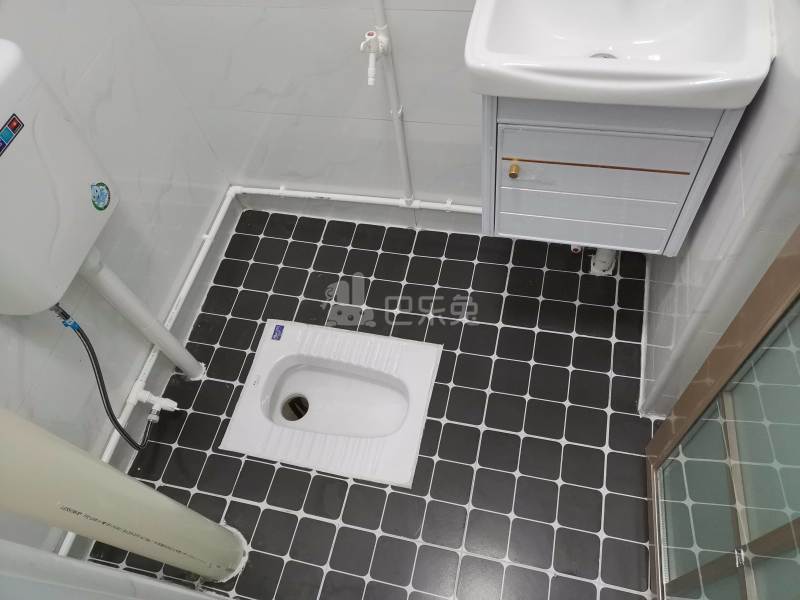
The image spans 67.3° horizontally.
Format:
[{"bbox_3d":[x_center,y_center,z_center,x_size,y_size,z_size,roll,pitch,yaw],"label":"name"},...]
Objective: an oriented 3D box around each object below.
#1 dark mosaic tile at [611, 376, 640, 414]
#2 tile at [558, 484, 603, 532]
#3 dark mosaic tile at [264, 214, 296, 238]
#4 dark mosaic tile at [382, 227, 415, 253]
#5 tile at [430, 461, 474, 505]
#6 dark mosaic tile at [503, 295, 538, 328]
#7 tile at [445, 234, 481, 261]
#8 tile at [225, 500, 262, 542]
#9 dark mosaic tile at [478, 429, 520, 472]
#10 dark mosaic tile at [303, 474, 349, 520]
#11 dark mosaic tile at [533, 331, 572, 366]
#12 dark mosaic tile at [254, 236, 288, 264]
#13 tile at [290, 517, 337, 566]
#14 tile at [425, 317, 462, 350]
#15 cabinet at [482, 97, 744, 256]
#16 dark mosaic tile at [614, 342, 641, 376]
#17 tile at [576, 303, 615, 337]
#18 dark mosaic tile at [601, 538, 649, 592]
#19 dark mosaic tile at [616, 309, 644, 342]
[{"bbox_3d":[0.571,0.243,1.522,0.067,0.009,0.096,8,60,14],"label":"dark mosaic tile"},{"bbox_3d":[0.418,0.486,1.402,0.095,0.010,0.095,8,61,14],"label":"tile"},{"bbox_3d":[-0.389,-0.240,1.967,0.097,0.009,0.097,8,61,13],"label":"dark mosaic tile"},{"bbox_3d":[-0.002,-0.183,1.873,0.095,0.010,0.090,8,61,14],"label":"dark mosaic tile"},{"bbox_3d":[0.129,0.448,1.472,0.095,0.010,0.095,8,61,14],"label":"tile"},{"bbox_3d":[0.342,0.037,1.692,0.097,0.010,0.097,7,60,14],"label":"dark mosaic tile"},{"bbox_3d":[0.194,-0.159,1.836,0.097,0.010,0.097,7,60,14],"label":"tile"},{"bbox_3d":[-0.398,0.552,1.494,0.096,0.008,0.096,8,61,14],"label":"tile"},{"bbox_3d":[0.248,0.374,1.495,0.096,0.008,0.096,8,61,14],"label":"dark mosaic tile"},{"bbox_3d":[-0.184,0.491,1.496,0.096,0.008,0.096,7,61,14],"label":"dark mosaic tile"},{"bbox_3d":[0.416,0.134,1.620,0.097,0.010,0.097,7,60,14],"label":"dark mosaic tile"},{"bbox_3d":[-0.409,-0.154,1.924,0.096,0.008,0.096,8,61,14],"label":"dark mosaic tile"},{"bbox_3d":[-0.207,0.586,1.460,0.096,0.010,0.096,7,61,14],"label":"tile"},{"bbox_3d":[0.125,0.097,1.693,0.097,0.008,0.097,7,61,14],"label":"tile"},{"bbox_3d":[0.382,-0.358,1.168,0.392,0.406,0.328,7,61,14],"label":"cabinet"},{"bbox_3d":[0.593,0.156,1.570,0.071,0.008,0.096,7,61,14],"label":"dark mosaic tile"},{"bbox_3d":[0.533,0.062,1.638,0.096,0.009,0.096,8,60,14],"label":"tile"},{"bbox_3d":[0.495,0.585,1.331,0.097,0.009,0.097,8,61,13],"label":"dark mosaic tile"},{"bbox_3d":[0.621,0.073,1.624,0.072,0.010,0.097,7,60,14],"label":"dark mosaic tile"}]

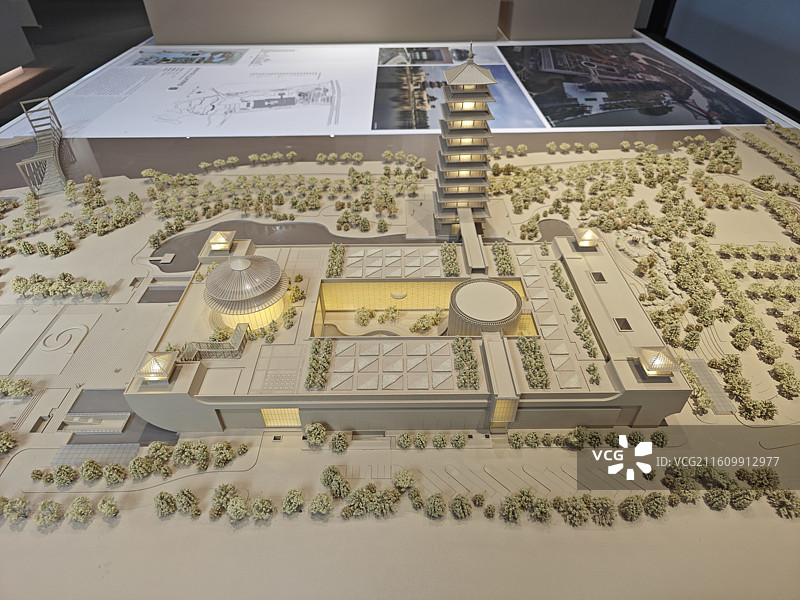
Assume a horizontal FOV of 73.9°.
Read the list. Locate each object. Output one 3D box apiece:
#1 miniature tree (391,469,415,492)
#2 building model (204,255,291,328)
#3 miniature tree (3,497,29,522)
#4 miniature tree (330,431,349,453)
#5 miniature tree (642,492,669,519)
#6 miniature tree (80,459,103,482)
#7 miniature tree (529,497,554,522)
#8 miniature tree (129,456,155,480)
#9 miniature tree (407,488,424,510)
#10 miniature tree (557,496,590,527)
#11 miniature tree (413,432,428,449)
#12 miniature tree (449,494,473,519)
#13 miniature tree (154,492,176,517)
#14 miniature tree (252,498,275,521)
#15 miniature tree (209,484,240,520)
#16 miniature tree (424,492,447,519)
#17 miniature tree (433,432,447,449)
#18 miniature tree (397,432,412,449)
[{"bbox_3d":[0.006,0.288,0.848,0.034,0.038,0.034,0,37,0],"label":"miniature tree"},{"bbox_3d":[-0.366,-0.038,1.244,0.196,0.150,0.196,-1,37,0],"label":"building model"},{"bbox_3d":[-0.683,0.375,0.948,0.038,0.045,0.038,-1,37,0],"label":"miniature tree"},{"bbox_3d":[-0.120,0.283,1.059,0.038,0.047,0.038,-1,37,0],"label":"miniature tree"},{"bbox_3d":[0.406,0.327,0.845,0.037,0.047,0.037,0,38,-1],"label":"miniature tree"},{"bbox_3d":[-0.503,0.278,0.867,0.035,0.038,0.035,-31,46,-34],"label":"miniature tree"},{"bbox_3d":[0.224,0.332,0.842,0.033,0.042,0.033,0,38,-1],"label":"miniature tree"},{"bbox_3d":[-0.421,0.275,0.866,0.041,0.043,0.041,-26,44,-30],"label":"miniature tree"},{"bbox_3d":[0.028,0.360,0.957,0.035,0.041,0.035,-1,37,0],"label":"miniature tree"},{"bbox_3d":[0.272,0.332,0.833,0.045,0.052,0.045,0,38,-1],"label":"miniature tree"},{"bbox_3d":[0.037,0.252,0.954,0.025,0.031,0.025,0,38,-1],"label":"miniature tree"},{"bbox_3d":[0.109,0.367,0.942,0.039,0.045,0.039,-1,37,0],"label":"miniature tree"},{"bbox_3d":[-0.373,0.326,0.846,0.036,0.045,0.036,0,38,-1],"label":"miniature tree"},{"bbox_3d":[-0.217,0.333,0.844,0.034,0.037,0.034,0,38,-1],"label":"miniature tree"},{"bbox_3d":[-0.270,0.308,0.812,0.044,0.054,0.044,-20,41,-24],"label":"miniature tree"},{"bbox_3d":[0.054,0.314,0.812,0.033,0.039,0.033,3,37,5],"label":"miniature tree"},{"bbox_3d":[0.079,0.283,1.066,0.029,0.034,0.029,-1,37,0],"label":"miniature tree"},{"bbox_3d":[0.008,0.252,0.954,0.025,0.031,0.025,0,38,-1],"label":"miniature tree"}]

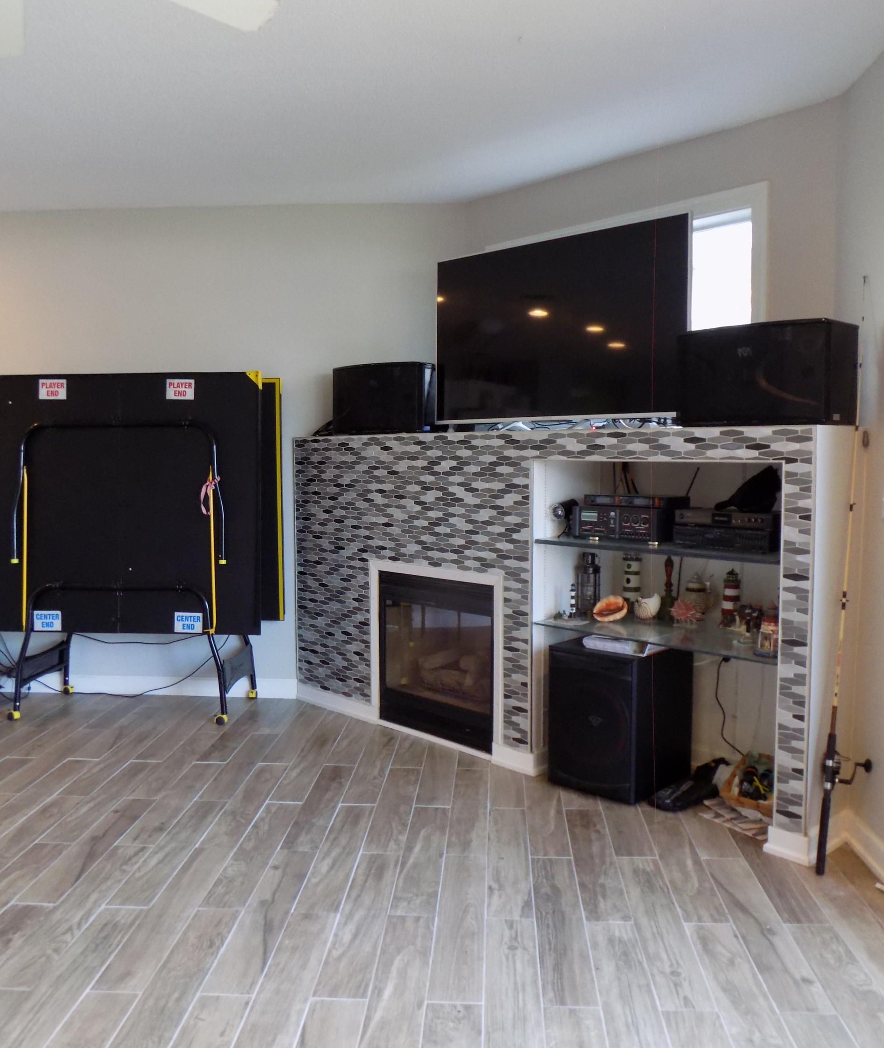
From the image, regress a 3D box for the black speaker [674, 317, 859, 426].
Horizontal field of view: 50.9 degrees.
[{"bbox_3d":[1.185,-0.542,3.477,0.377,0.363,0.601,-4,5,-42],"label":"black speaker"}]

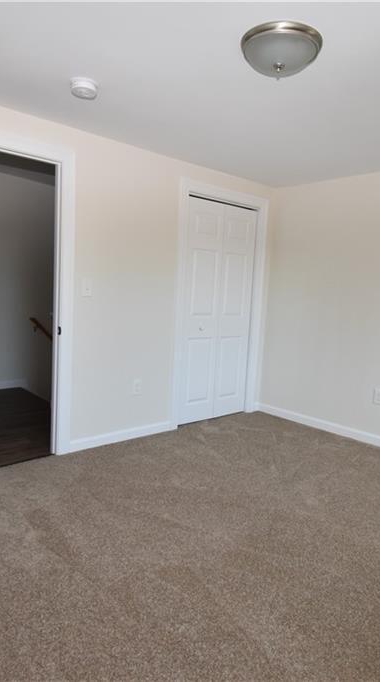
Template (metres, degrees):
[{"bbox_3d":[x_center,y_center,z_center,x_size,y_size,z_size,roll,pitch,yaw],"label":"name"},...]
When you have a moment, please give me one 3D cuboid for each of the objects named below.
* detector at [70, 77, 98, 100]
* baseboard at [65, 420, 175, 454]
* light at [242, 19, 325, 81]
[{"bbox_3d":[-0.560,-1.335,2.238,0.143,0.050,0.143,-3,8,-42],"label":"detector"},{"bbox_3d":[-0.516,0.765,3.460,0.980,0.085,0.015,-3,8,-42],"label":"baseboard"},{"bbox_3d":[0.387,-1.194,1.808,0.340,0.145,0.340,3,6,0],"label":"light"}]

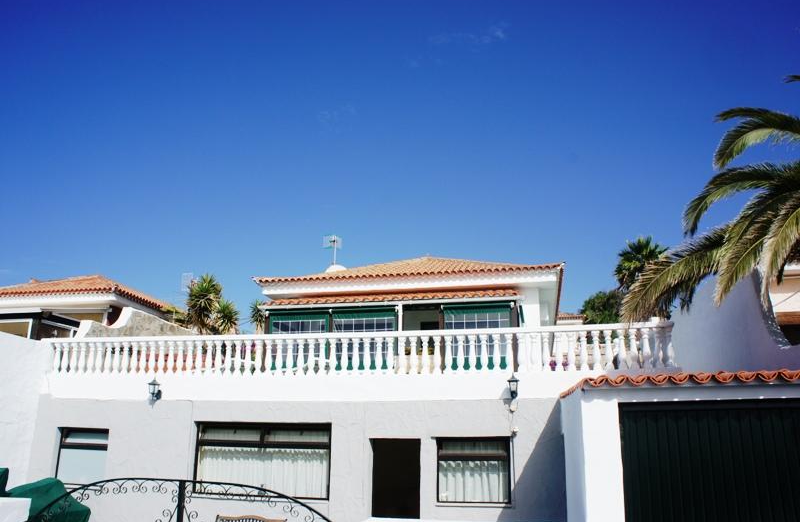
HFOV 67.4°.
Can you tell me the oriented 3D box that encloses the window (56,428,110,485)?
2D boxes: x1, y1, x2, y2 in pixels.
[{"bbox_3d":[-6.257,3.888,11.853,1.119,1.109,0.140,-3,-13,13],"label":"window"}]

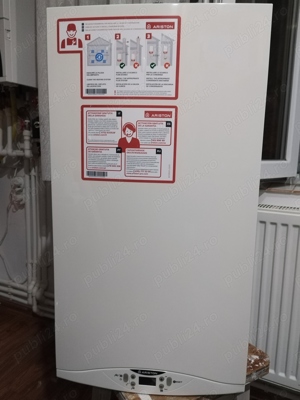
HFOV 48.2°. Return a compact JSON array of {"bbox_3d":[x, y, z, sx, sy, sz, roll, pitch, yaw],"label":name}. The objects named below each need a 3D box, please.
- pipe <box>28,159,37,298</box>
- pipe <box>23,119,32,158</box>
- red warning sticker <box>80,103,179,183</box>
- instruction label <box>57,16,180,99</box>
[{"bbox_3d":[-0.648,0.172,1.862,0.025,0.794,0.025,6,10,29],"label":"pipe"},{"bbox_3d":[-0.669,-0.328,1.830,0.045,0.196,0.045,6,10,29],"label":"pipe"},{"bbox_3d":[-0.041,-0.105,0.627,0.182,0.141,0.004,2,9,6],"label":"red warning sticker"},{"bbox_3d":[-0.060,-0.255,0.606,0.226,0.142,0.005,2,9,7],"label":"instruction label"}]

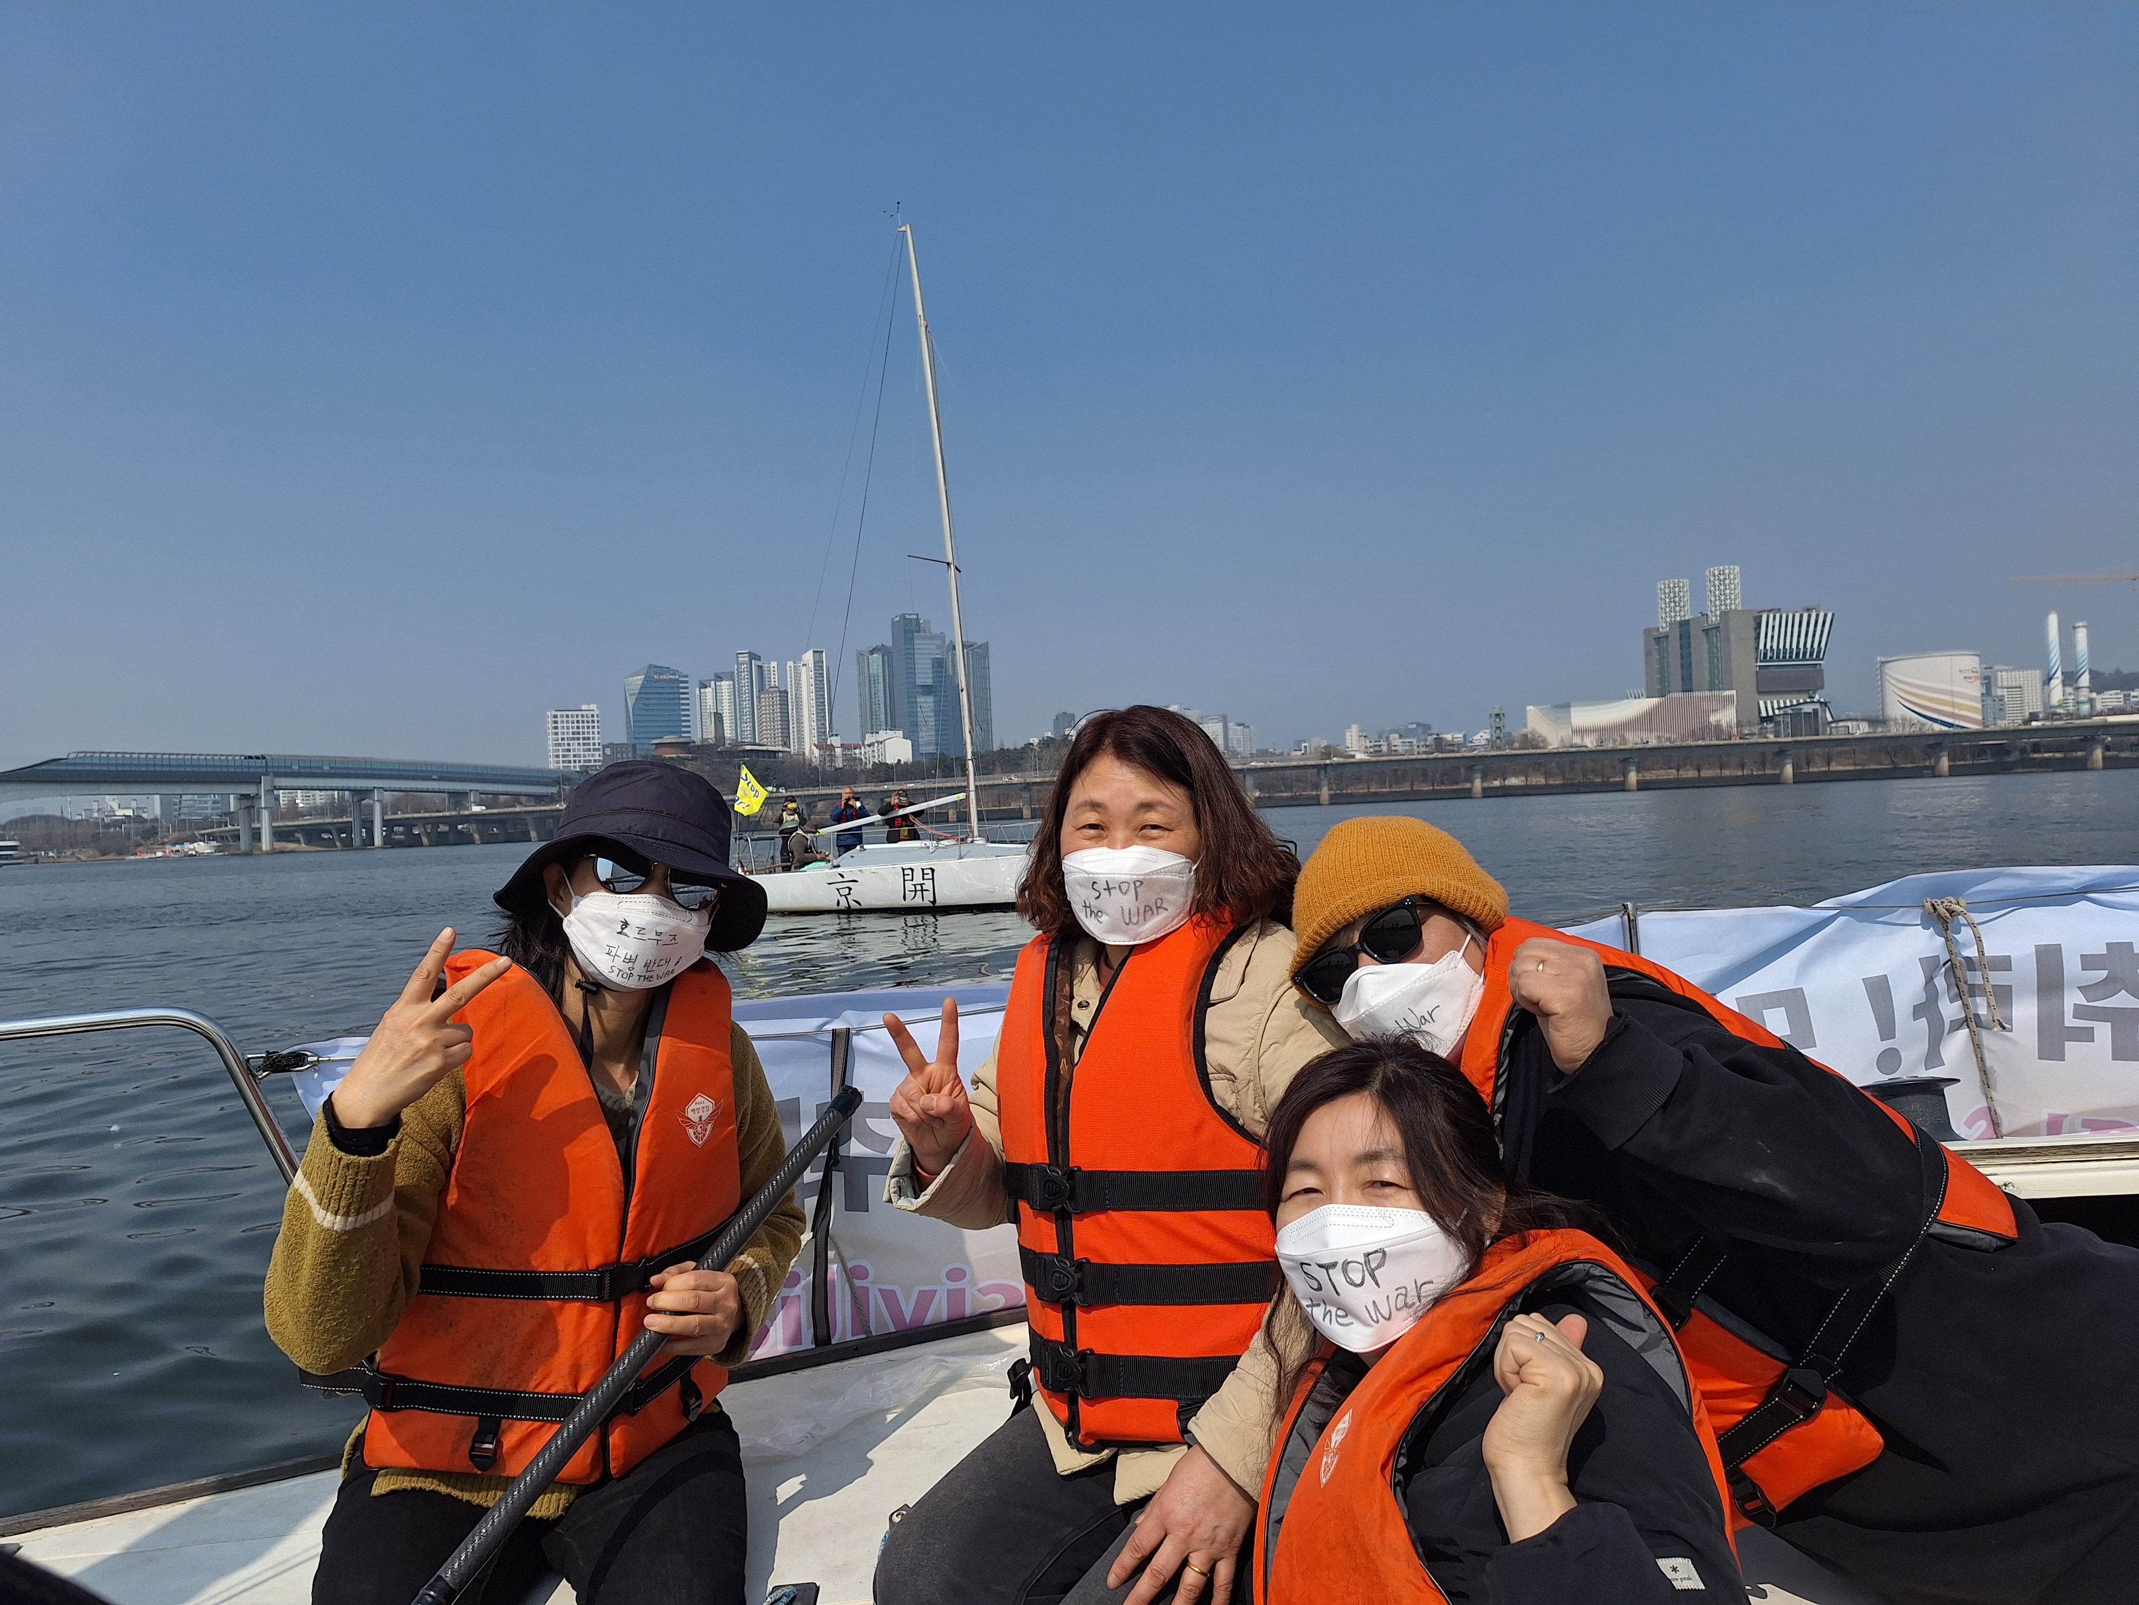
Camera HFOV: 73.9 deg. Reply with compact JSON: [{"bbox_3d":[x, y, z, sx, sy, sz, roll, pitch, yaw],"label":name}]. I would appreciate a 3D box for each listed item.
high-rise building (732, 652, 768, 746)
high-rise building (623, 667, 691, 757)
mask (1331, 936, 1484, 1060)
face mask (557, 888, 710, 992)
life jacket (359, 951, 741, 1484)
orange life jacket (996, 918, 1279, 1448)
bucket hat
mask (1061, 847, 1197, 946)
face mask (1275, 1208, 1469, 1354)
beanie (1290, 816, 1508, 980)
[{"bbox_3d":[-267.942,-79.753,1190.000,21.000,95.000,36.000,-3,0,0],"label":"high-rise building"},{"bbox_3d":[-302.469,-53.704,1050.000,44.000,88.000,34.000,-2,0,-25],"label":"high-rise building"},{"bbox_3d":[0.320,0.192,1.330,0.140,0.115,0.080,-33,-6,25],"label":"mask"},{"bbox_3d":[-0.401,0.127,1.310,0.140,0.105,0.080,7,7,-28],"label":"face mask"},{"bbox_3d":[-0.555,0.428,1.520,0.390,0.540,0.270,6,-2,-33],"label":"life jacket"},{"bbox_3d":[0.078,0.372,1.440,0.370,0.510,0.250,-2,-3,33],"label":"orange life jacket"},{"bbox_3d":[-0.427,0.048,1.390,0.270,0.165,0.290,8,2,-28],"label":"bucket hat"},{"bbox_3d":[0.055,0.086,1.310,0.135,0.100,0.080,2,3,6],"label":"mask"},{"bbox_3d":[0.225,0.355,1.060,0.145,0.115,0.085,-11,-13,30],"label":"face mask"},{"bbox_3d":[0.306,0.082,1.330,0.200,0.155,0.225,-20,7,33],"label":"beanie"}]

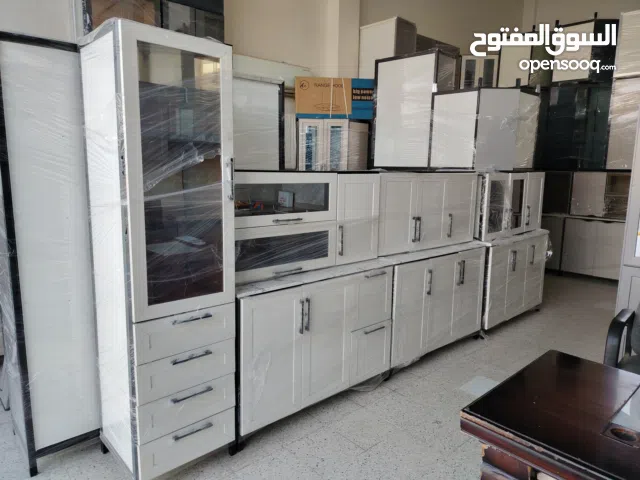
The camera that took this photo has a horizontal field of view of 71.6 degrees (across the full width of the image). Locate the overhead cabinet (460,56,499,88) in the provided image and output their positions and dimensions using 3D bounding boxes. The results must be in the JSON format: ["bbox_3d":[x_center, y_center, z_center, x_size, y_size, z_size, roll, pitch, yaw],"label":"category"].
[{"bbox_3d":[2.535,-2.598,7.156,0.560,0.620,0.340,3,9,13],"label":"overhead cabinet"}]

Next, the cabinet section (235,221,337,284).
[{"bbox_3d":[-0.296,0.033,2.621,0.778,0.287,0.340,-7,12,-42],"label":"cabinet section"}]

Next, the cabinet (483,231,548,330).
[{"bbox_3d":[1.850,0.381,4.690,1.345,0.867,0.545,-6,10,-43],"label":"cabinet"}]

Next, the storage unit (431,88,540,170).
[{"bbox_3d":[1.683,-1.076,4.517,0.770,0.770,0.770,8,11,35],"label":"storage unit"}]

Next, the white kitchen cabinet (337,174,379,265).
[{"bbox_3d":[0.138,-0.163,2.992,0.395,0.576,0.340,-7,12,-42],"label":"white kitchen cabinet"}]

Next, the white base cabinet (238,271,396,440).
[{"bbox_3d":[-0.125,0.565,2.756,1.200,0.808,0.550,-7,12,-42],"label":"white base cabinet"}]

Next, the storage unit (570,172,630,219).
[{"bbox_3d":[3.903,-0.589,5.997,0.340,0.600,0.800,-7,12,-42],"label":"storage unit"}]

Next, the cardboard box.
[{"bbox_3d":[0.149,-1.485,4.766,0.819,0.408,0.400,1,9,-3],"label":"cardboard box"}]

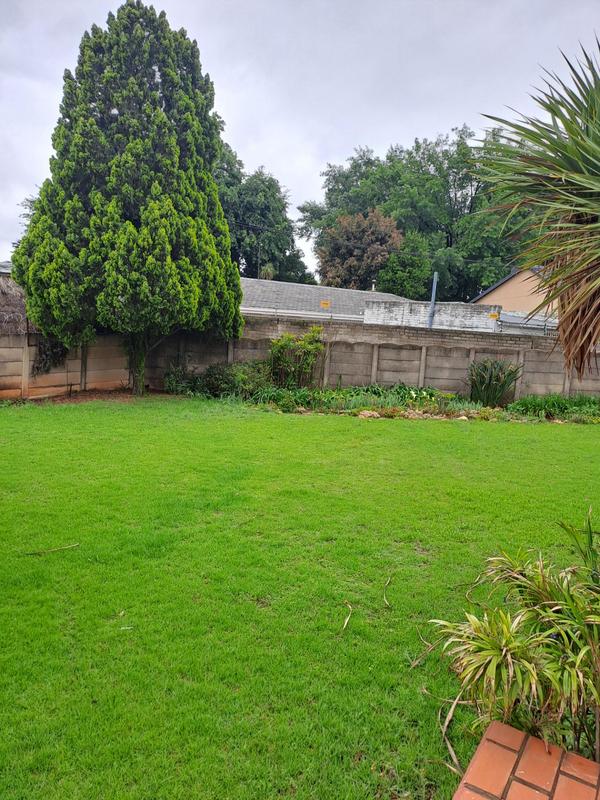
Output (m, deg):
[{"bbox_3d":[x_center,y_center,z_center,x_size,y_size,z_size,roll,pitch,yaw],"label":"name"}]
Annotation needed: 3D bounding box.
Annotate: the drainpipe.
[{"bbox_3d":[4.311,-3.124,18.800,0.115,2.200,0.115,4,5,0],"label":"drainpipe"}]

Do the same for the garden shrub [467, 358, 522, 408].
[{"bbox_3d":[5.083,-0.431,15.100,1.400,1.280,1.250,4,5,0],"label":"garden shrub"}]

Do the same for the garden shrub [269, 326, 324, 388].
[{"bbox_3d":[-0.093,-1.072,15.300,1.400,1.700,1.250,4,5,0],"label":"garden shrub"}]

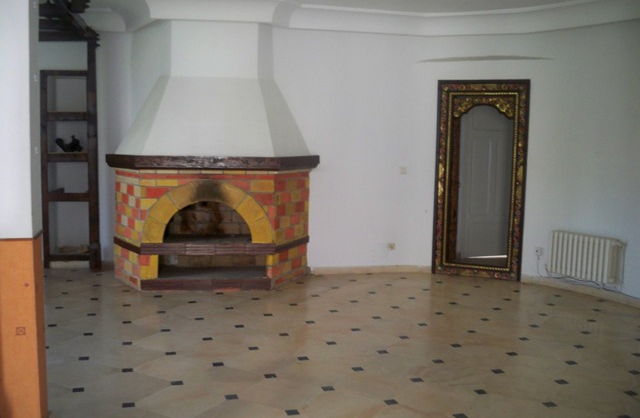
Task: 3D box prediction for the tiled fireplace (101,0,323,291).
[{"bbox_3d":[-1.071,-0.606,6.526,2.245,2.760,0.829,0,6,-8],"label":"tiled fireplace"}]

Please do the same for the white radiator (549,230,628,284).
[{"bbox_3d":[2.524,0.446,6.167,0.165,0.430,0.690,-3,7,-32],"label":"white radiator"}]

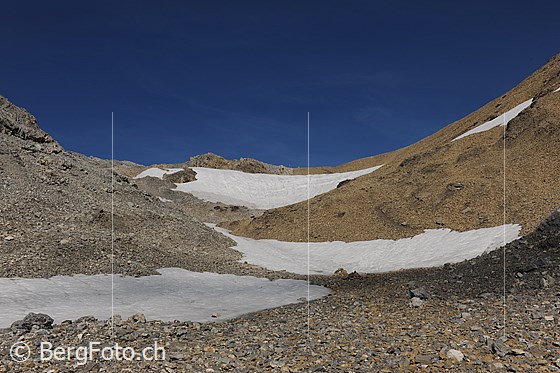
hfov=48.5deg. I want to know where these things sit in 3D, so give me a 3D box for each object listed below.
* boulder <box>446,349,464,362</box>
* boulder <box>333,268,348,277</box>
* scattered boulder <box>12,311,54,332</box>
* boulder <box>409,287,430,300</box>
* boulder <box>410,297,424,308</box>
[{"bbox_3d":[2.279,2.188,8.054,0.225,0.150,0.180,0,-3,0],"label":"boulder"},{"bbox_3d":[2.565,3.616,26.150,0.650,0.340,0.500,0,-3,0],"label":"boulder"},{"bbox_3d":[-4.443,2.441,11.165,0.770,0.330,0.550,0,-3,0],"label":"scattered boulder"},{"bbox_3d":[3.602,2.773,16.120,0.510,0.320,0.400,0,-3,0],"label":"boulder"},{"bbox_3d":[3.223,2.719,14.578,0.320,0.250,0.260,0,-3,0],"label":"boulder"}]

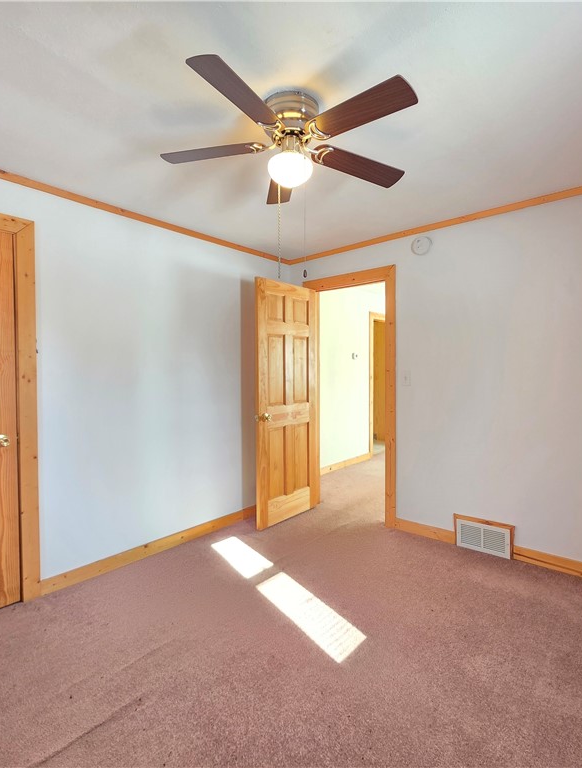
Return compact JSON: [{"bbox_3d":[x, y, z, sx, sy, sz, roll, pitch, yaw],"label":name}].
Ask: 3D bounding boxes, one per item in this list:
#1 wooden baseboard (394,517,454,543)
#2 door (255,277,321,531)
[{"bbox_3d":[1.036,1.137,2.988,0.453,0.086,0.028,1,2,40],"label":"wooden baseboard"},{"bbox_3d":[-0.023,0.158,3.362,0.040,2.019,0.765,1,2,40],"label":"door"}]

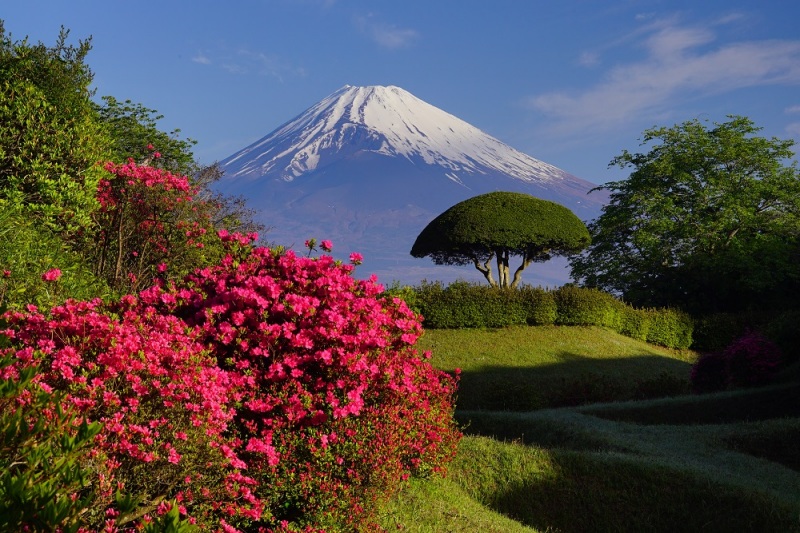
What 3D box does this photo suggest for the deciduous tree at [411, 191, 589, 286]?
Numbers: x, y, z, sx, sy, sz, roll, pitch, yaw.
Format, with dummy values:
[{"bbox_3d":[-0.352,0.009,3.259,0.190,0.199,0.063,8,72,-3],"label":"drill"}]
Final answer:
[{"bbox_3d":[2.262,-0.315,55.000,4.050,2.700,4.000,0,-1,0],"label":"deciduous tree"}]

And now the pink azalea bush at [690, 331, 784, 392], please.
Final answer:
[{"bbox_3d":[6.059,1.710,44.000,1.660,1.150,1.450,0,-1,0],"label":"pink azalea bush"}]

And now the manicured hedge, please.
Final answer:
[{"bbox_3d":[2.779,0.962,48.000,6.100,1.300,1.500,0,-1,0],"label":"manicured hedge"}]

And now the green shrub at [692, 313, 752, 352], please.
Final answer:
[{"bbox_3d":[6.334,1.296,48.000,1.200,0.820,1.100,0,-1,0],"label":"green shrub"}]

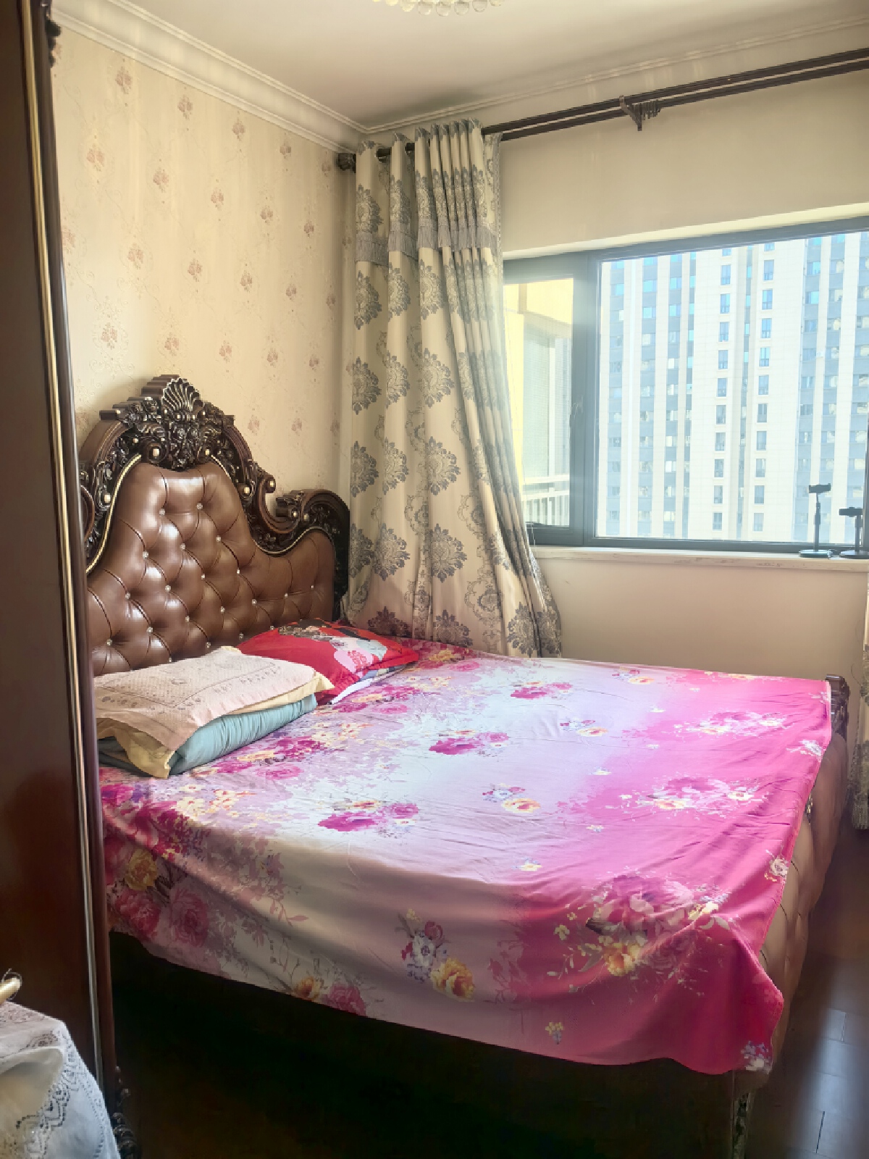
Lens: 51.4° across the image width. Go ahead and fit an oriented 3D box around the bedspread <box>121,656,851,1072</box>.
[{"bbox_3d":[0.084,0.555,2.617,1.900,0.320,1.880,3,9,25],"label":"bedspread"}]

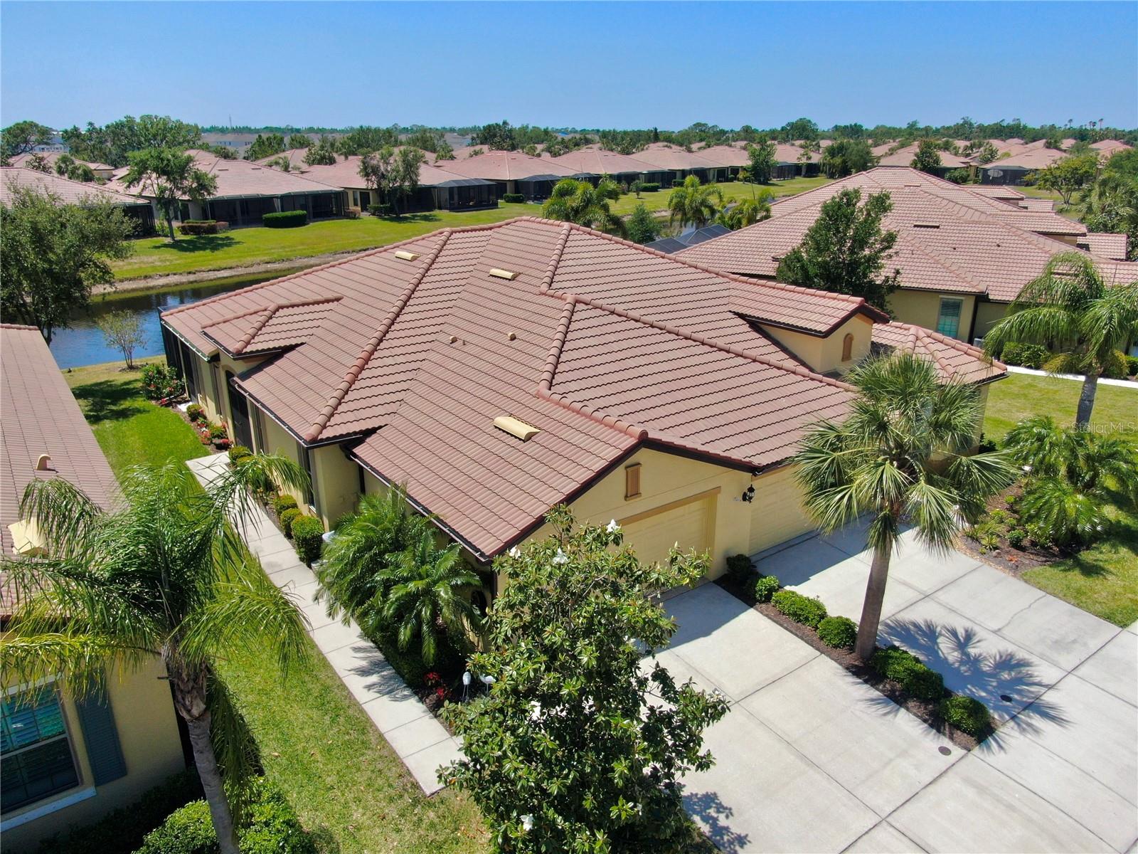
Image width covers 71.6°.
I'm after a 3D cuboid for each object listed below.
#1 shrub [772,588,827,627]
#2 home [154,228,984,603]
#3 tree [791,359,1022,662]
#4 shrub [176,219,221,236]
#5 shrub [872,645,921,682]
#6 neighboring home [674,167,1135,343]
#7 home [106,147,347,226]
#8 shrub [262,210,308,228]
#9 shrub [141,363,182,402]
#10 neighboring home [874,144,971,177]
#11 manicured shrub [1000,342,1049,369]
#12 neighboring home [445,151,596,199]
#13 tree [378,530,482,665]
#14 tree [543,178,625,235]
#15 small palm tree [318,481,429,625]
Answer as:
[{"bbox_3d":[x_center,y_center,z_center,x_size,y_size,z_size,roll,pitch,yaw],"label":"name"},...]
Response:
[{"bbox_3d":[4.830,3.800,16.590,0.750,0.515,1.302,-14,25,-33],"label":"shrub"},{"bbox_3d":[-1.441,-3.964,28.199,20.260,6.860,25.440,-14,25,-33],"label":"home"},{"bbox_3d":[5.870,1.734,14.472,3.750,5.950,3.750,-14,25,-33],"label":"tree"},{"bbox_3d":[-39.270,-21.588,83.678,4.600,1.200,2.200,-4,21,-11],"label":"shrub"},{"bbox_3d":[6.138,4.437,14.840,0.720,0.620,0.950,-14,25,-33],"label":"shrub"},{"bbox_3d":[20.105,-11.665,50.179,25.440,6.860,20.260,9,23,23],"label":"neighboring home"},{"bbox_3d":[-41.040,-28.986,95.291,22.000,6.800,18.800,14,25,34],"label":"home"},{"bbox_3d":[-30.230,-22.130,84.180,4.460,1.659,1.700,-13,24,-31],"label":"shrub"},{"bbox_3d":[-15.380,-1.700,29.880,1.448,1.330,1.575,-14,25,-33],"label":"shrub"},{"bbox_3d":[77.461,-57.877,172.081,20.000,6.700,23.000,7,22,17],"label":"neighboring home"},{"bbox_3d":[19.580,-3.060,33.930,1.932,1.103,1.155,13,24,32],"label":"manicured shrub"},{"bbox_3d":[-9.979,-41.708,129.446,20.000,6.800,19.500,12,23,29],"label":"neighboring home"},{"bbox_3d":[-2.697,3.391,14.840,2.350,2.600,2.350,0,21,0],"label":"tree"},{"bbox_3d":[1.096,-15.055,58.955,5.800,6.300,5.000,-14,25,-33],"label":"tree"},{"bbox_3d":[-3.932,2.581,16.176,2.600,3.200,2.700,-14,25,-33],"label":"small palm tree"}]

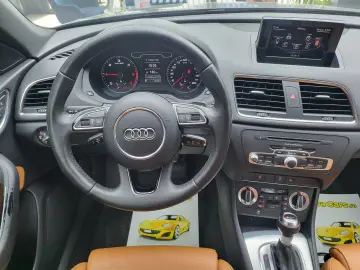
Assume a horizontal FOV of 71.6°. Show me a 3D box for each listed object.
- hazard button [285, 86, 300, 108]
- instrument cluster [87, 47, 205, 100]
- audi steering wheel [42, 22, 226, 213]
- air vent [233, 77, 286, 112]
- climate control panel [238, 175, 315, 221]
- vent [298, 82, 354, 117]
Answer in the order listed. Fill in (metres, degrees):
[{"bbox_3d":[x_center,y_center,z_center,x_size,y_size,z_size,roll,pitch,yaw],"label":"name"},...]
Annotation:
[{"bbox_3d":[0.270,-0.090,0.600,0.033,0.050,0.020,5,1,6],"label":"hazard button"},{"bbox_3d":[-0.094,-0.169,0.690,0.320,0.145,0.070,2,9,2],"label":"instrument cluster"},{"bbox_3d":[-0.087,-0.032,0.530,0.372,0.370,0.090,2,8,1],"label":"audi steering wheel"},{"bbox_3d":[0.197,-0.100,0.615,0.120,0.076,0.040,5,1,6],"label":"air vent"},{"bbox_3d":[0.249,0.166,0.650,0.188,0.090,0.040,4,8,8],"label":"climate control panel"},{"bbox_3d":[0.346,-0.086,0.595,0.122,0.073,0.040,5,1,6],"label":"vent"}]

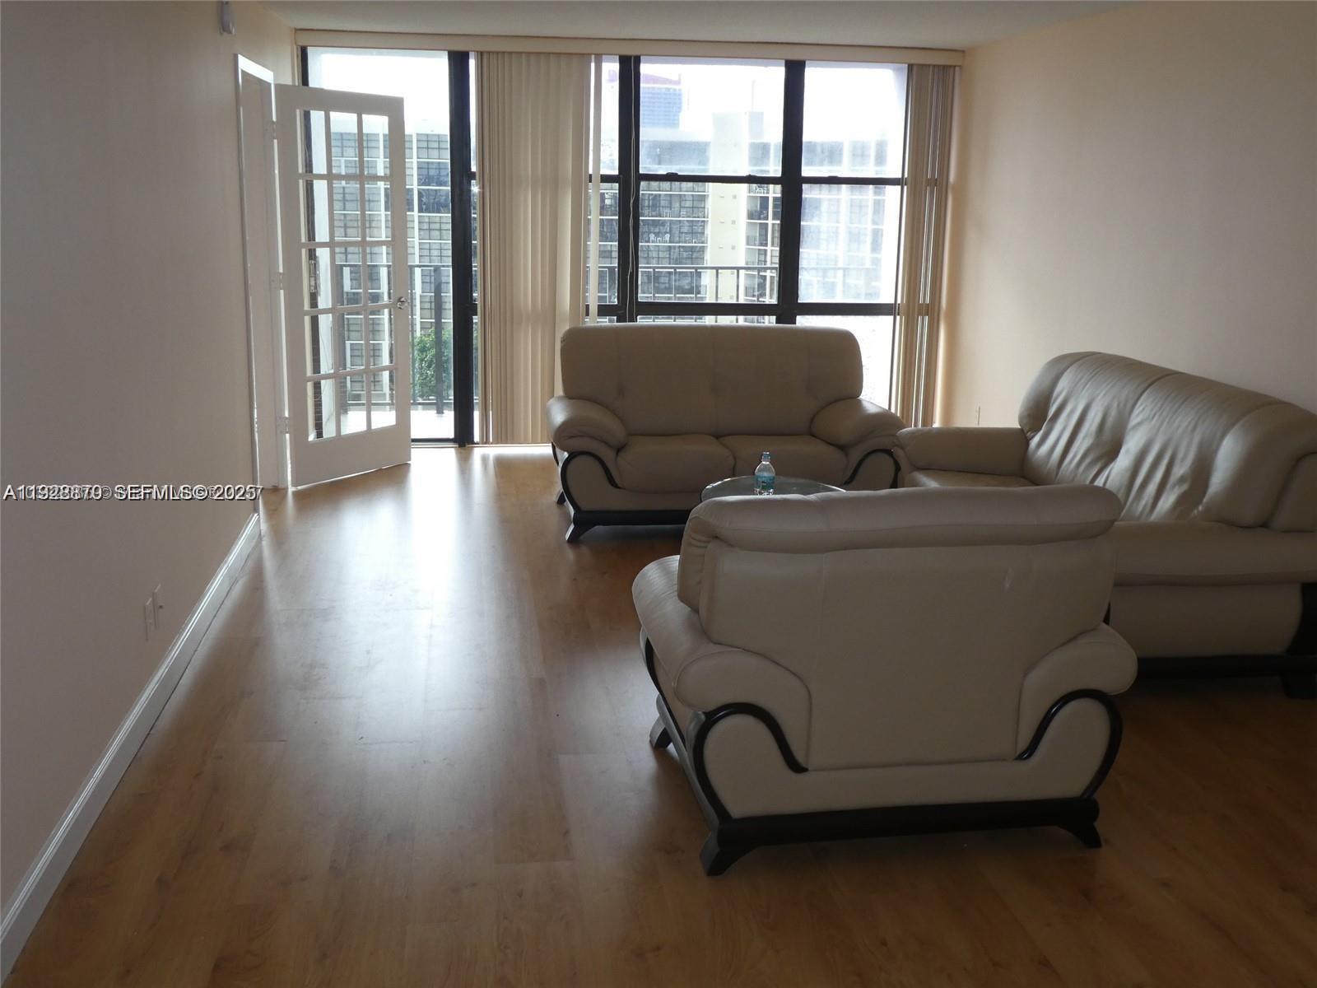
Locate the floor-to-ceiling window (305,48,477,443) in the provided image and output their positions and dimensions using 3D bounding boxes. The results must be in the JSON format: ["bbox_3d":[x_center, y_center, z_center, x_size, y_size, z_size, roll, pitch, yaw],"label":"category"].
[{"bbox_3d":[-1.592,-1.459,8.013,0.967,2.324,0.100,-1,13,-8],"label":"floor-to-ceiling window"}]

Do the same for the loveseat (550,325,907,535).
[{"bbox_3d":[0.292,-0.322,6.424,1.700,0.920,0.880,-1,13,-8],"label":"loveseat"}]

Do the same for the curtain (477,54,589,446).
[{"bbox_3d":[-0.760,-1.452,8.057,0.675,2.317,0.100,-1,13,-8],"label":"curtain"}]

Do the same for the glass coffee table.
[{"bbox_3d":[0.476,0.259,4.978,0.630,0.440,1.050,-1,13,-8],"label":"glass coffee table"}]

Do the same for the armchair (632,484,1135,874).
[{"bbox_3d":[0.550,0.356,3.491,1.140,0.920,0.880,-1,13,-10],"label":"armchair"}]

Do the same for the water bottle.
[{"bbox_3d":[0.405,-0.077,5.051,0.076,0.180,0.076,-1,13,-8],"label":"water bottle"}]

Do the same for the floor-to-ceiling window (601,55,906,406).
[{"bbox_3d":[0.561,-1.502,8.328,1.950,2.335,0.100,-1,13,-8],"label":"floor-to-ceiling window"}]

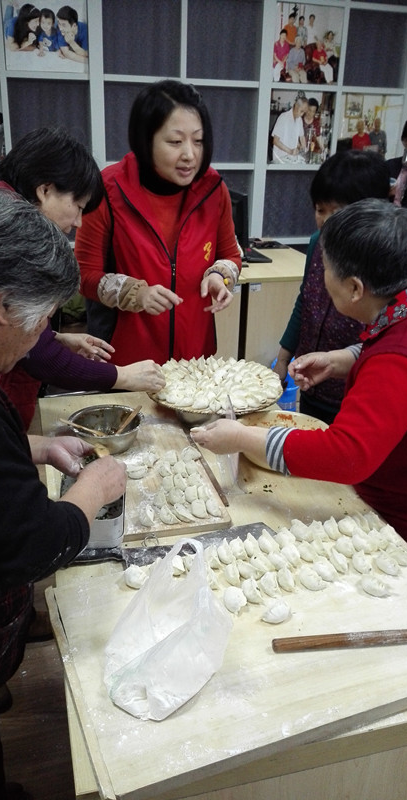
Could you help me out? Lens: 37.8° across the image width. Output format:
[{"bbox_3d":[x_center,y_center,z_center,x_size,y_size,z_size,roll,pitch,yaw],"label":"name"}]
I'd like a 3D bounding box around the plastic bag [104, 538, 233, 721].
[{"bbox_3d":[-0.045,0.258,0.711,0.140,0.140,0.180,-2,20,-9],"label":"plastic bag"}]

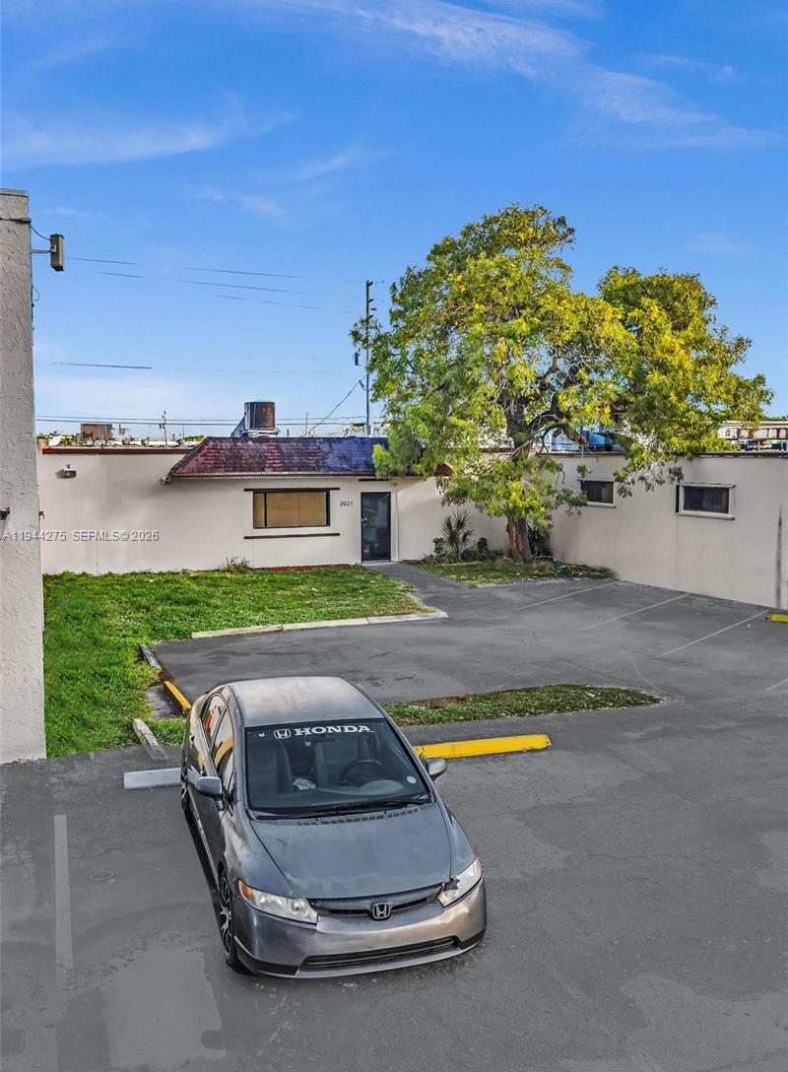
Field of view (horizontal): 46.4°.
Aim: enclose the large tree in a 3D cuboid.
[{"bbox_3d":[4.631,-4.146,26.626,11.300,10.300,9.500,0,5,0],"label":"large tree"}]

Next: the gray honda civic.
[{"bbox_3d":[-0.719,2.038,7.720,1.800,1.435,4.490,-1,6,-17],"label":"gray honda civic"}]

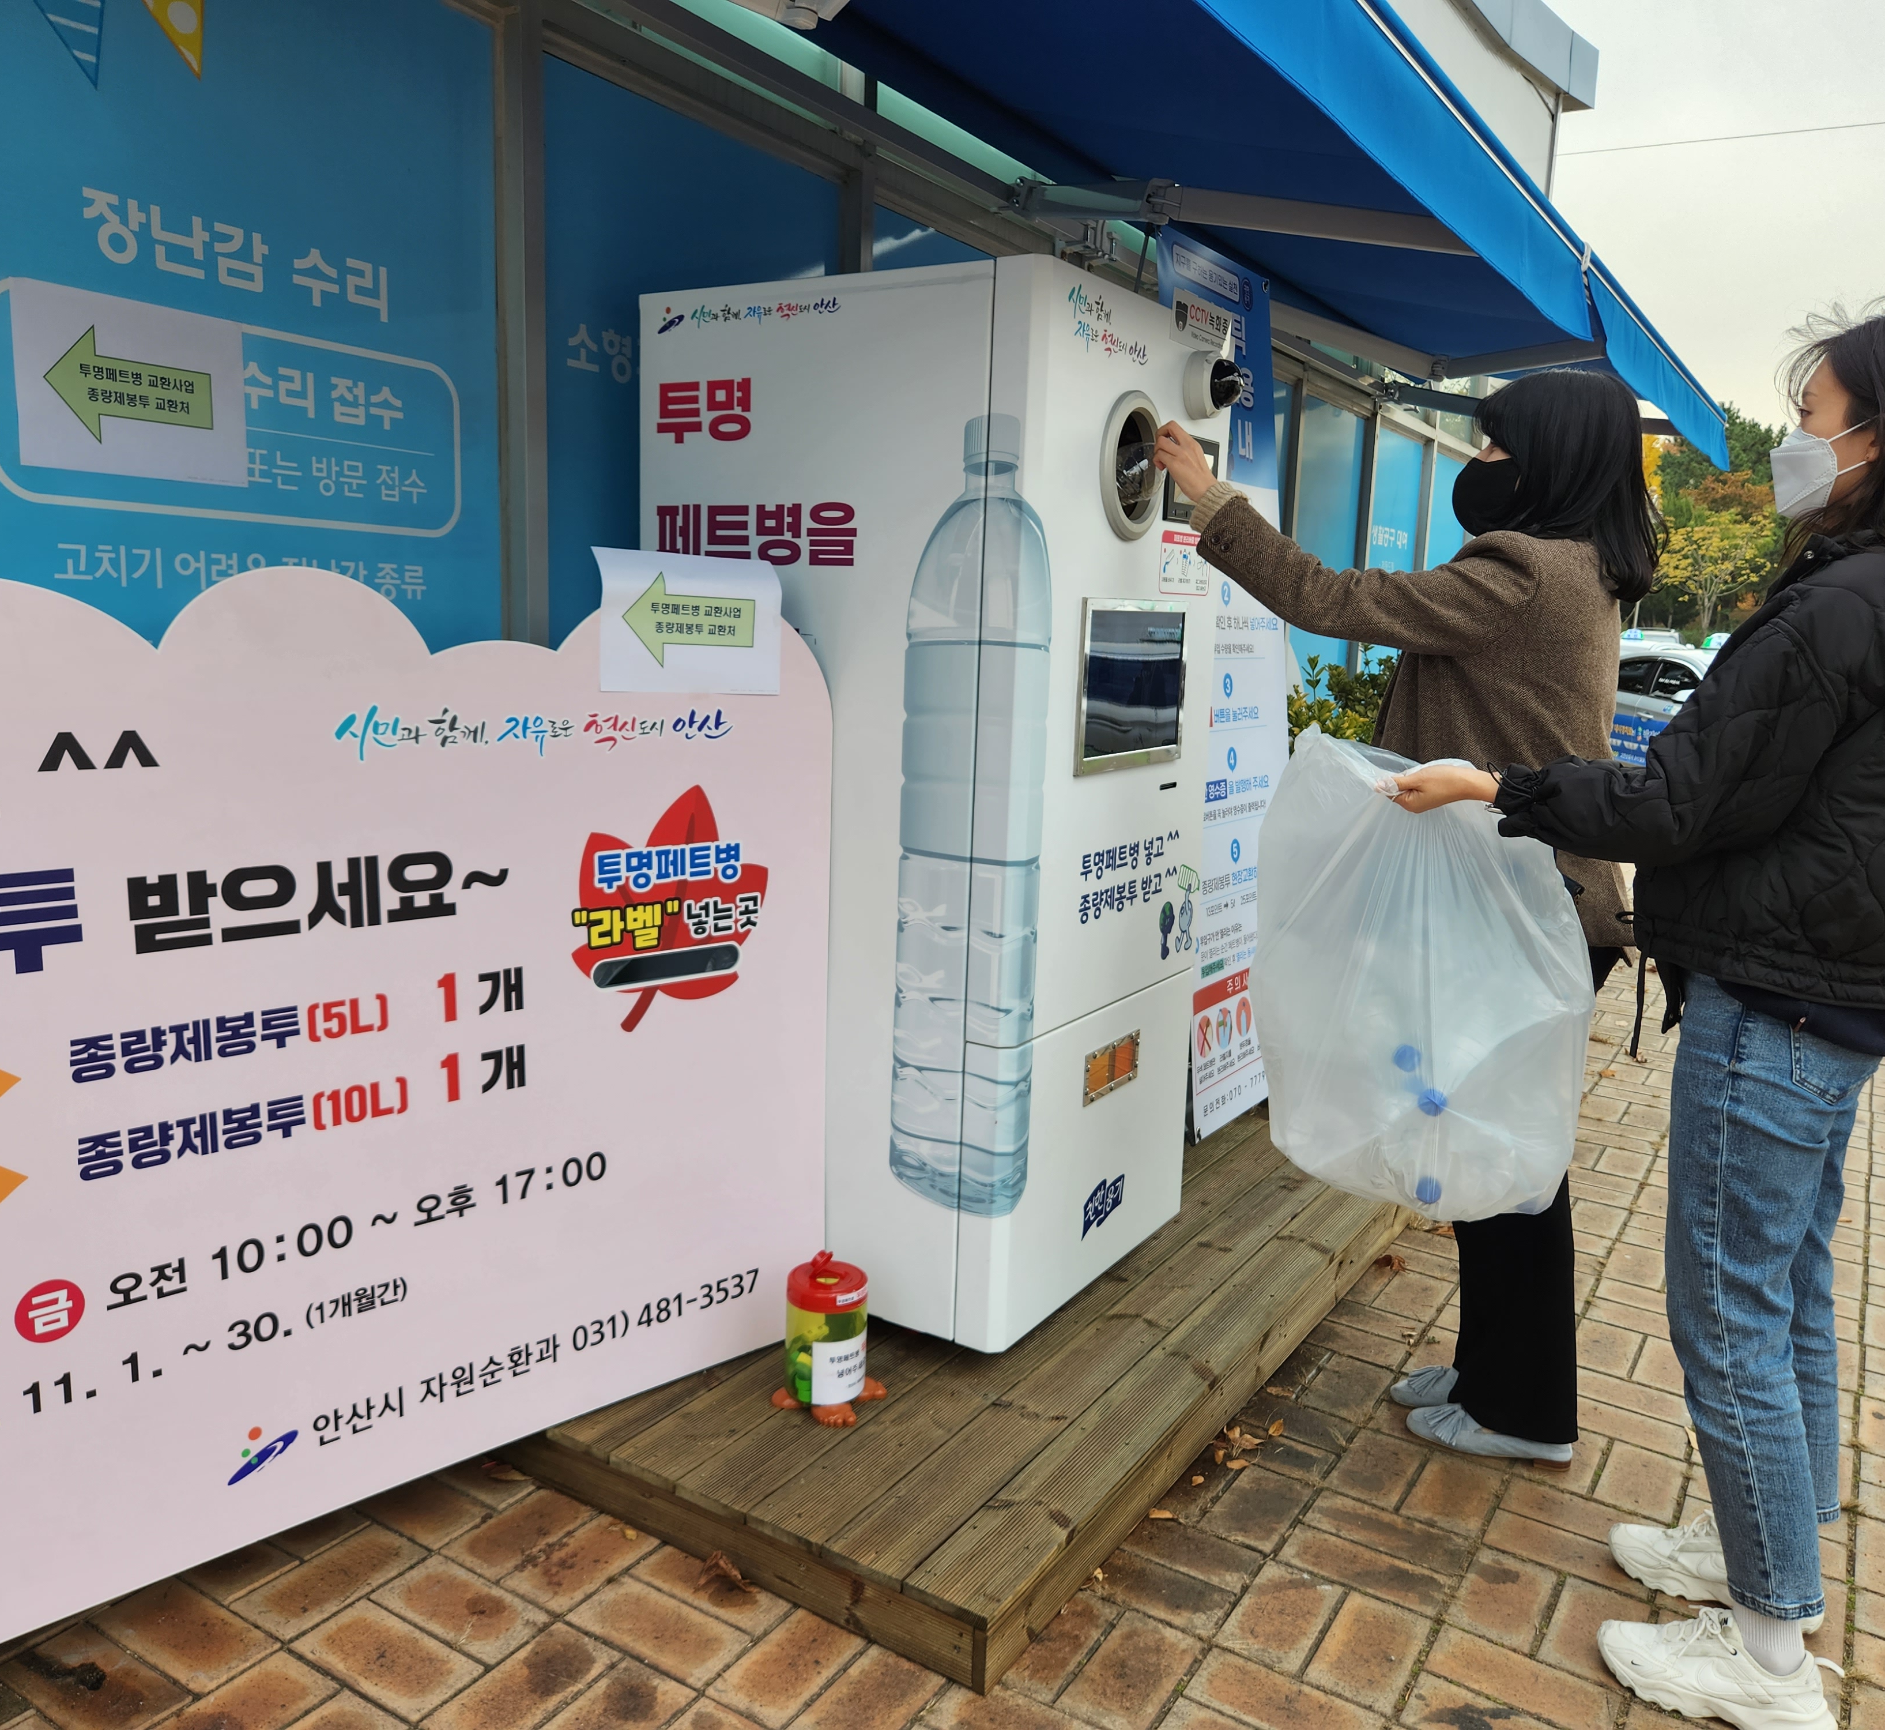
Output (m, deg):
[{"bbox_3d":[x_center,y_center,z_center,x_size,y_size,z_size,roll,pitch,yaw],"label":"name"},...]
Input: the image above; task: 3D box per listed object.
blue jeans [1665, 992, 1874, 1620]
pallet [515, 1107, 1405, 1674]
[{"bbox_3d":[1.004,0.456,1.866,0.263,0.860,0.374,10,12,41],"label":"blue jeans"},{"bbox_3d":[0.096,0.751,2.916,1.109,0.094,1.959,8,11,31],"label":"pallet"}]

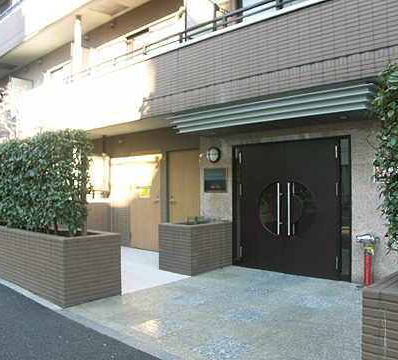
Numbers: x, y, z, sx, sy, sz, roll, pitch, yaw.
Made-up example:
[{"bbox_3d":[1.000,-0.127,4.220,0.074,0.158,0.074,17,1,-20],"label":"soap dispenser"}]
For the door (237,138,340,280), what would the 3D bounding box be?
[{"bbox_3d":[1.428,0.472,6.483,1.825,2.145,0.070,-1,-2,41],"label":"door"}]

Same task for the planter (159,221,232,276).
[{"bbox_3d":[-0.038,1.173,6.932,0.785,0.795,1.162,-1,-2,41],"label":"planter"}]

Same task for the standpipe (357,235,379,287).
[{"bbox_3d":[2.359,1.140,5.410,0.300,0.745,0.210,-1,-2,41],"label":"standpipe"}]

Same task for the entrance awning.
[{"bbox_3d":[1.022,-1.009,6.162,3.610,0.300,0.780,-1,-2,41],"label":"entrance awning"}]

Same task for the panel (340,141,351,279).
[{"bbox_3d":[2.194,0.406,5.815,0.160,2.065,0.060,-1,-2,41],"label":"panel"}]

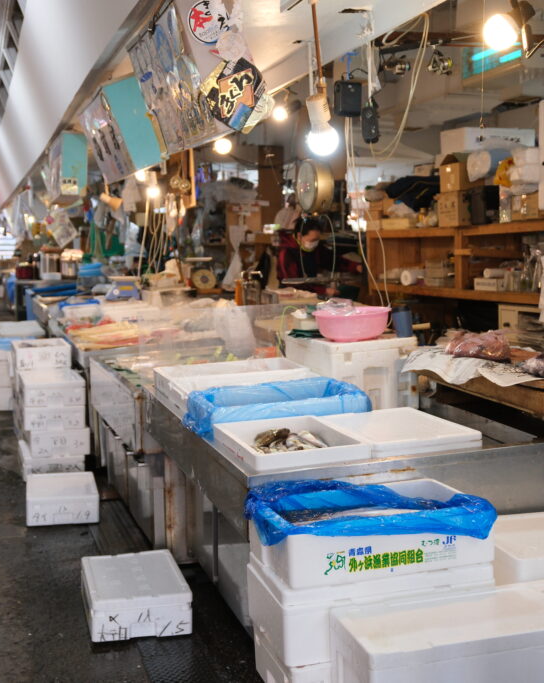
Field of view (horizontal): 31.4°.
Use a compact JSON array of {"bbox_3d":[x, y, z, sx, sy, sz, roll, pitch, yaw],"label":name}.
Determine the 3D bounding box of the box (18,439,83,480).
[{"bbox_3d":[-1.387,0.750,6.136,0.362,0.143,0.510,-2,7,-16],"label":"box"}]

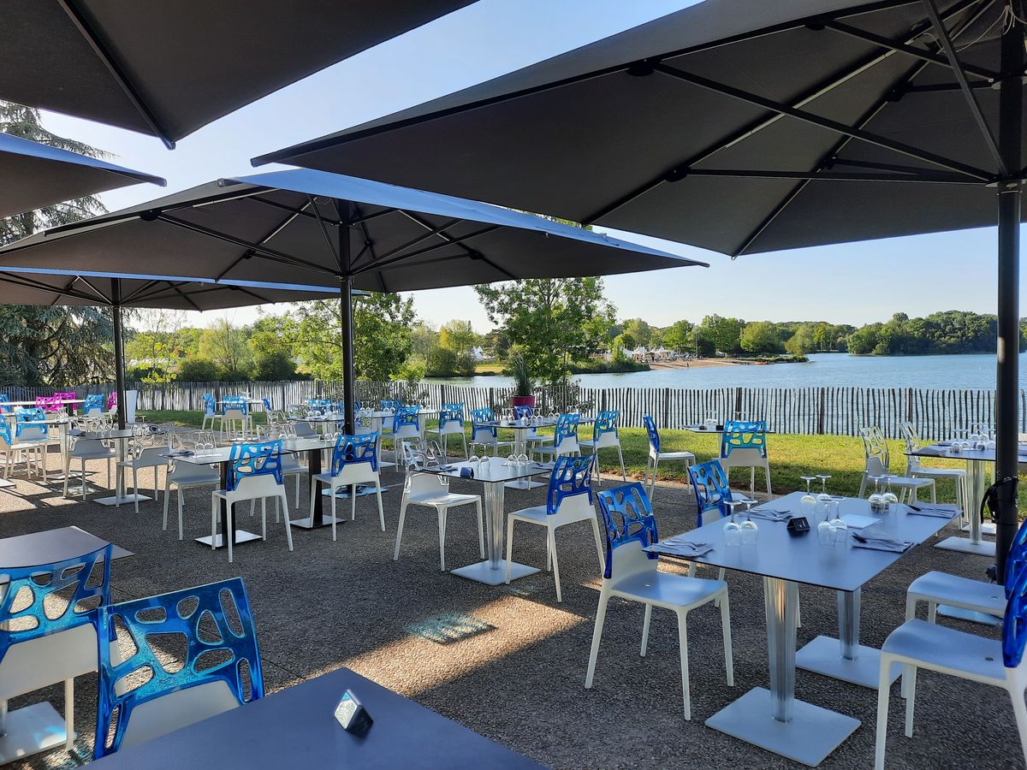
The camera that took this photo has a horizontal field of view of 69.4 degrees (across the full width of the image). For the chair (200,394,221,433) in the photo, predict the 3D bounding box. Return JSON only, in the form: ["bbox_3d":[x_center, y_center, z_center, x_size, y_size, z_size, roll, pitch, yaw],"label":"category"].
[{"bbox_3d":[-5.547,0.616,13.964,0.500,0.853,0.485,-1,2,-2],"label":"chair"}]

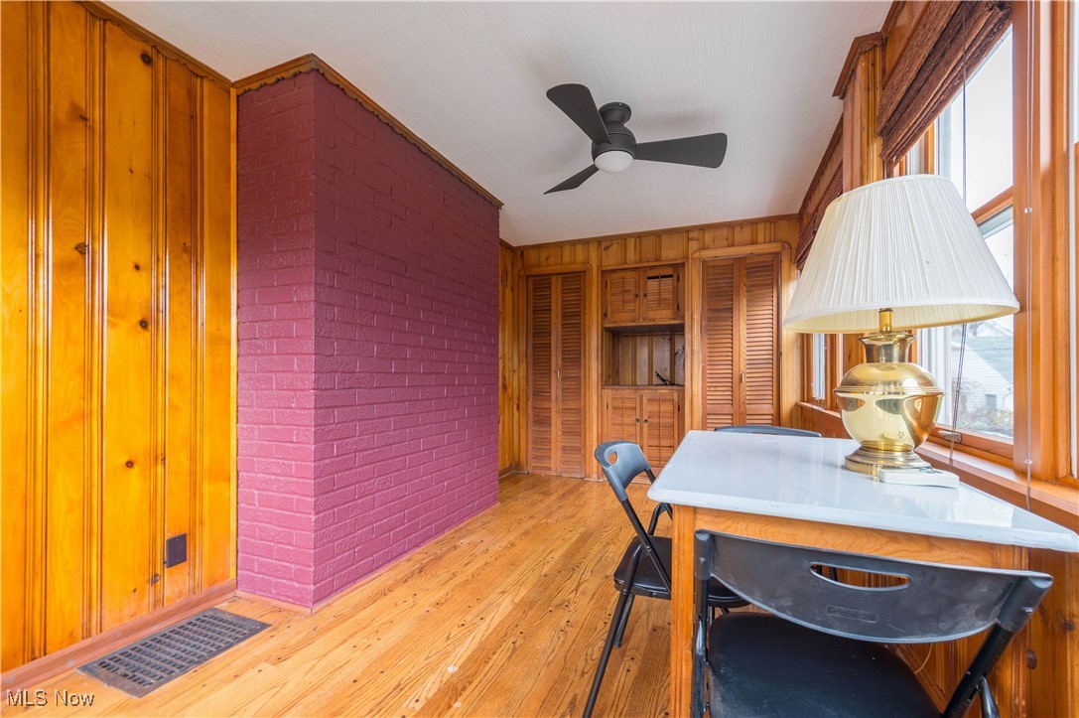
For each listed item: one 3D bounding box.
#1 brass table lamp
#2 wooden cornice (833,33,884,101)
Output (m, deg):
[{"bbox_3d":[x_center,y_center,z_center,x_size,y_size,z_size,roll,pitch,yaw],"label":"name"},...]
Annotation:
[{"bbox_3d":[0.895,-0.075,1.085,0.452,0.715,0.452,0,-1,25],"label":"brass table lamp"},{"bbox_3d":[1.375,-1.246,1.830,0.088,0.054,0.400,0,-1,25],"label":"wooden cornice"}]

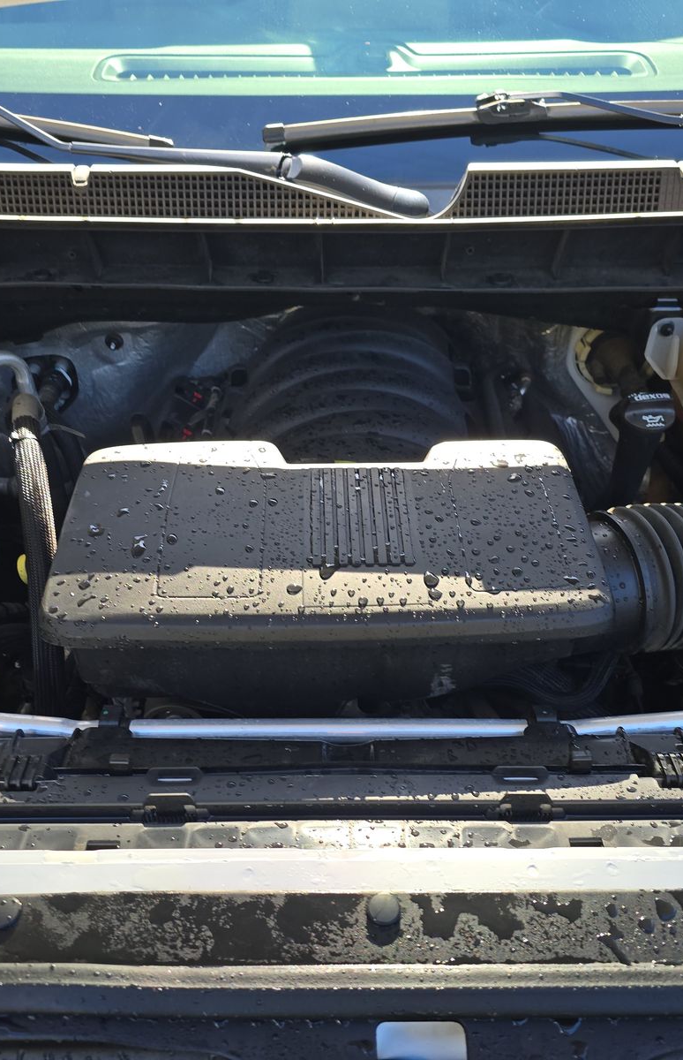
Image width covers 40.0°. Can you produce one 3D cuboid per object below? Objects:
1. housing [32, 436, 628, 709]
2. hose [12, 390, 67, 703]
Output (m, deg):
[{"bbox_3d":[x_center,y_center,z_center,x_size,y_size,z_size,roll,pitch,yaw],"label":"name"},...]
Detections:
[{"bbox_3d":[-0.011,0.051,0.833,0.440,0.155,0.215,0,46,0],"label":"housing"},{"bbox_3d":[-0.283,0.014,0.875,0.045,0.050,0.300,-14,73,12],"label":"hose"}]

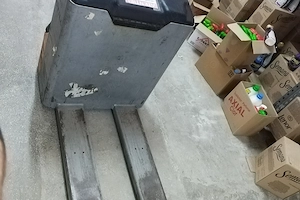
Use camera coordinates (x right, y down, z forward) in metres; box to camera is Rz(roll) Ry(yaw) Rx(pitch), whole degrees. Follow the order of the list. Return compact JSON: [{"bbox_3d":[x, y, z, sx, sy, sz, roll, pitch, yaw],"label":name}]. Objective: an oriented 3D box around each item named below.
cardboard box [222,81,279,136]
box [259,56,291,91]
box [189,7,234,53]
[{"bbox_3d":[0.842,0.081,2.580,0.212,0.300,0.342,8,49,-25],"label":"cardboard box"},{"bbox_3d":[1.346,-0.232,3.028,0.250,0.320,0.228,8,49,-25],"label":"box"},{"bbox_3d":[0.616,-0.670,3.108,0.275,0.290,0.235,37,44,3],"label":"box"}]

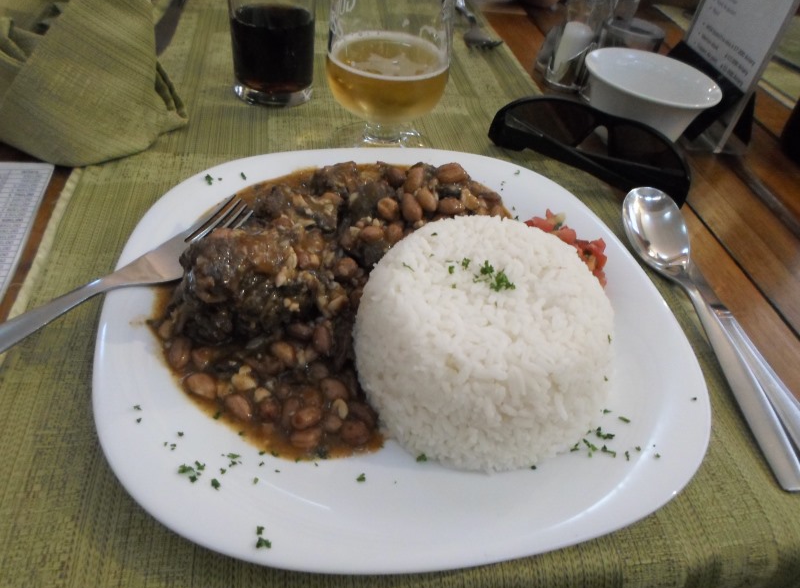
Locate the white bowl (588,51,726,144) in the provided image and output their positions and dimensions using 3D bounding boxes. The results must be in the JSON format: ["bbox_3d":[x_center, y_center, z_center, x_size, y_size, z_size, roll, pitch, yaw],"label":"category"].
[{"bbox_3d":[0.195,-0.153,0.468,0.105,0.050,0.105,8,44,0],"label":"white bowl"}]

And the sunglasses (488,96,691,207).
[{"bbox_3d":[0.142,-0.115,0.425,0.145,0.043,0.045,20,45,12],"label":"sunglasses"}]

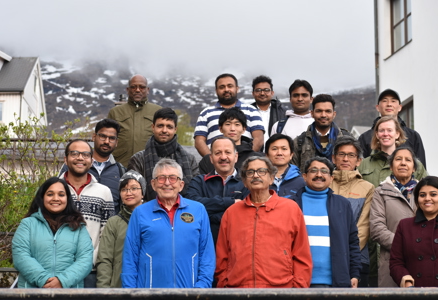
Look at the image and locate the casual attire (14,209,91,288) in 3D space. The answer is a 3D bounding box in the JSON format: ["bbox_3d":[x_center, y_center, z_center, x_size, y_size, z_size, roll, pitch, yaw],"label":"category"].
[{"bbox_3d":[-0.953,0.673,7.538,0.470,0.680,0.320,0,-11,-2],"label":"casual attire"}]

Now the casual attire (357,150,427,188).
[{"bbox_3d":[1.230,0.325,9.200,0.500,0.650,0.300,-2,-9,12],"label":"casual attire"}]

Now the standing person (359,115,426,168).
[{"bbox_3d":[1.183,0.575,8.850,0.480,1.650,0.320,0,-10,0],"label":"standing person"}]

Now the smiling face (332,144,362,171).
[{"bbox_3d":[0.847,0.046,8.650,0.180,0.190,0.160,-1,-4,9],"label":"smiling face"}]

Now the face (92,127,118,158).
[{"bbox_3d":[-0.765,-0.051,8.850,0.168,0.220,0.190,10,-9,-12],"label":"face"}]

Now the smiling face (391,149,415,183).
[{"bbox_3d":[1.139,0.096,8.150,0.155,0.215,0.185,-1,-14,8],"label":"smiling face"}]

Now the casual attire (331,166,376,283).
[{"bbox_3d":[0.811,0.484,8.284,0.450,0.720,0.280,0,-10,0],"label":"casual attire"}]

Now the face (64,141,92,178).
[{"bbox_3d":[-0.896,0.054,8.400,0.178,0.235,0.200,5,-9,-5],"label":"face"}]

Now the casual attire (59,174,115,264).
[{"bbox_3d":[-0.876,0.468,8.241,0.460,0.650,0.280,0,-10,0],"label":"casual attire"}]

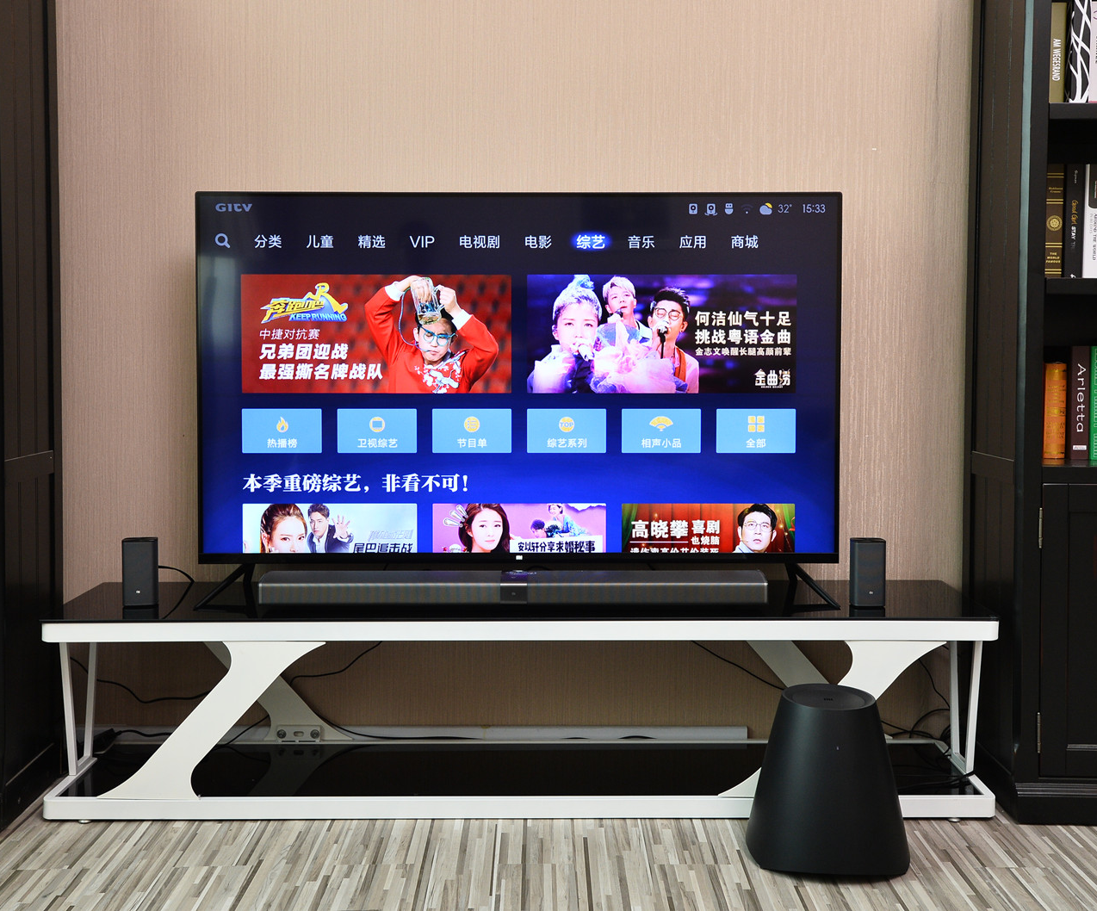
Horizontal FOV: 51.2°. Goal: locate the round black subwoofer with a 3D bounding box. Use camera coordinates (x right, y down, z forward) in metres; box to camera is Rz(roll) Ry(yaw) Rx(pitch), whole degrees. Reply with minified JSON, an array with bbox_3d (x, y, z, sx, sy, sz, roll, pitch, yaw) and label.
[{"bbox_3d":[0.559,0.629,2.273,0.315,0.320,0.315,0,5,-1],"label":"round black subwoofer"}]

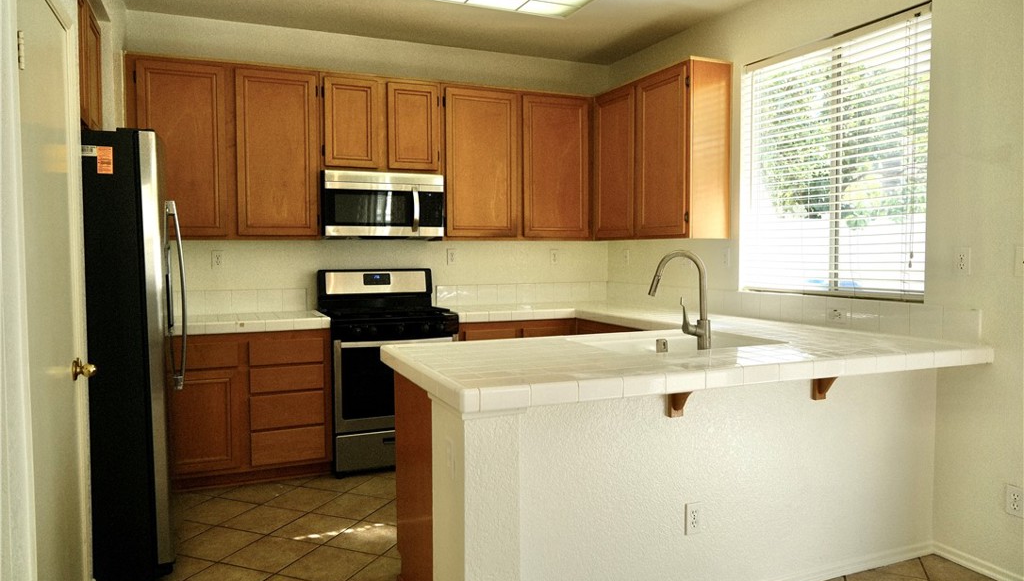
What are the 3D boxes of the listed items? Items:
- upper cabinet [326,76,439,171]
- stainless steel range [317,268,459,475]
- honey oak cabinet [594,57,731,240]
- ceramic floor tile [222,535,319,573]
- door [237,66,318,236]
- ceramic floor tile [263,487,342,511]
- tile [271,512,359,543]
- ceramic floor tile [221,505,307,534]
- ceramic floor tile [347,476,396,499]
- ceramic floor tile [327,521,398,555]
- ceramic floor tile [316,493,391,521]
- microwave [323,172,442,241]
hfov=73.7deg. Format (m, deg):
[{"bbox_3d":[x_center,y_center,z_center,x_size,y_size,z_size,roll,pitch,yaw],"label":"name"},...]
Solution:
[{"bbox_3d":[-0.877,-1.050,4.471,0.769,0.611,0.323,-1,3,-23],"label":"upper cabinet"},{"bbox_3d":[-0.805,0.472,4.427,0.778,1.188,0.662,-1,3,-22],"label":"stainless steel range"},{"bbox_3d":[0.925,-0.847,4.525,0.319,1.026,1.188,-1,3,-22],"label":"honey oak cabinet"},{"bbox_3d":[-1.046,1.149,2.966,0.301,0.010,0.301,1,3,21],"label":"ceramic floor tile"},{"bbox_3d":[-1.399,-0.813,4.085,0.450,0.972,0.020,-1,3,-23],"label":"door"},{"bbox_3d":[-1.110,1.117,3.641,0.301,0.010,0.301,1,3,21],"label":"ceramic floor tile"},{"bbox_3d":[-0.936,1.135,3.248,0.301,0.010,0.301,1,3,21],"label":"tile"},{"bbox_3d":[-1.219,1.131,3.358,0.301,0.010,0.301,1,3,21],"label":"ceramic floor tile"},{"bbox_3d":[-0.720,1.101,3.804,0.299,0.010,0.299,1,3,21],"label":"ceramic floor tile"},{"bbox_3d":[-0.653,1.139,3.139,0.301,0.010,0.301,1,3,21],"label":"ceramic floor tile"},{"bbox_3d":[-0.827,1.121,3.531,0.301,0.010,0.301,1,3,21],"label":"ceramic floor tile"},{"bbox_3d":[-0.861,-0.552,4.517,0.769,0.424,0.370,-1,3,-22],"label":"microwave"}]

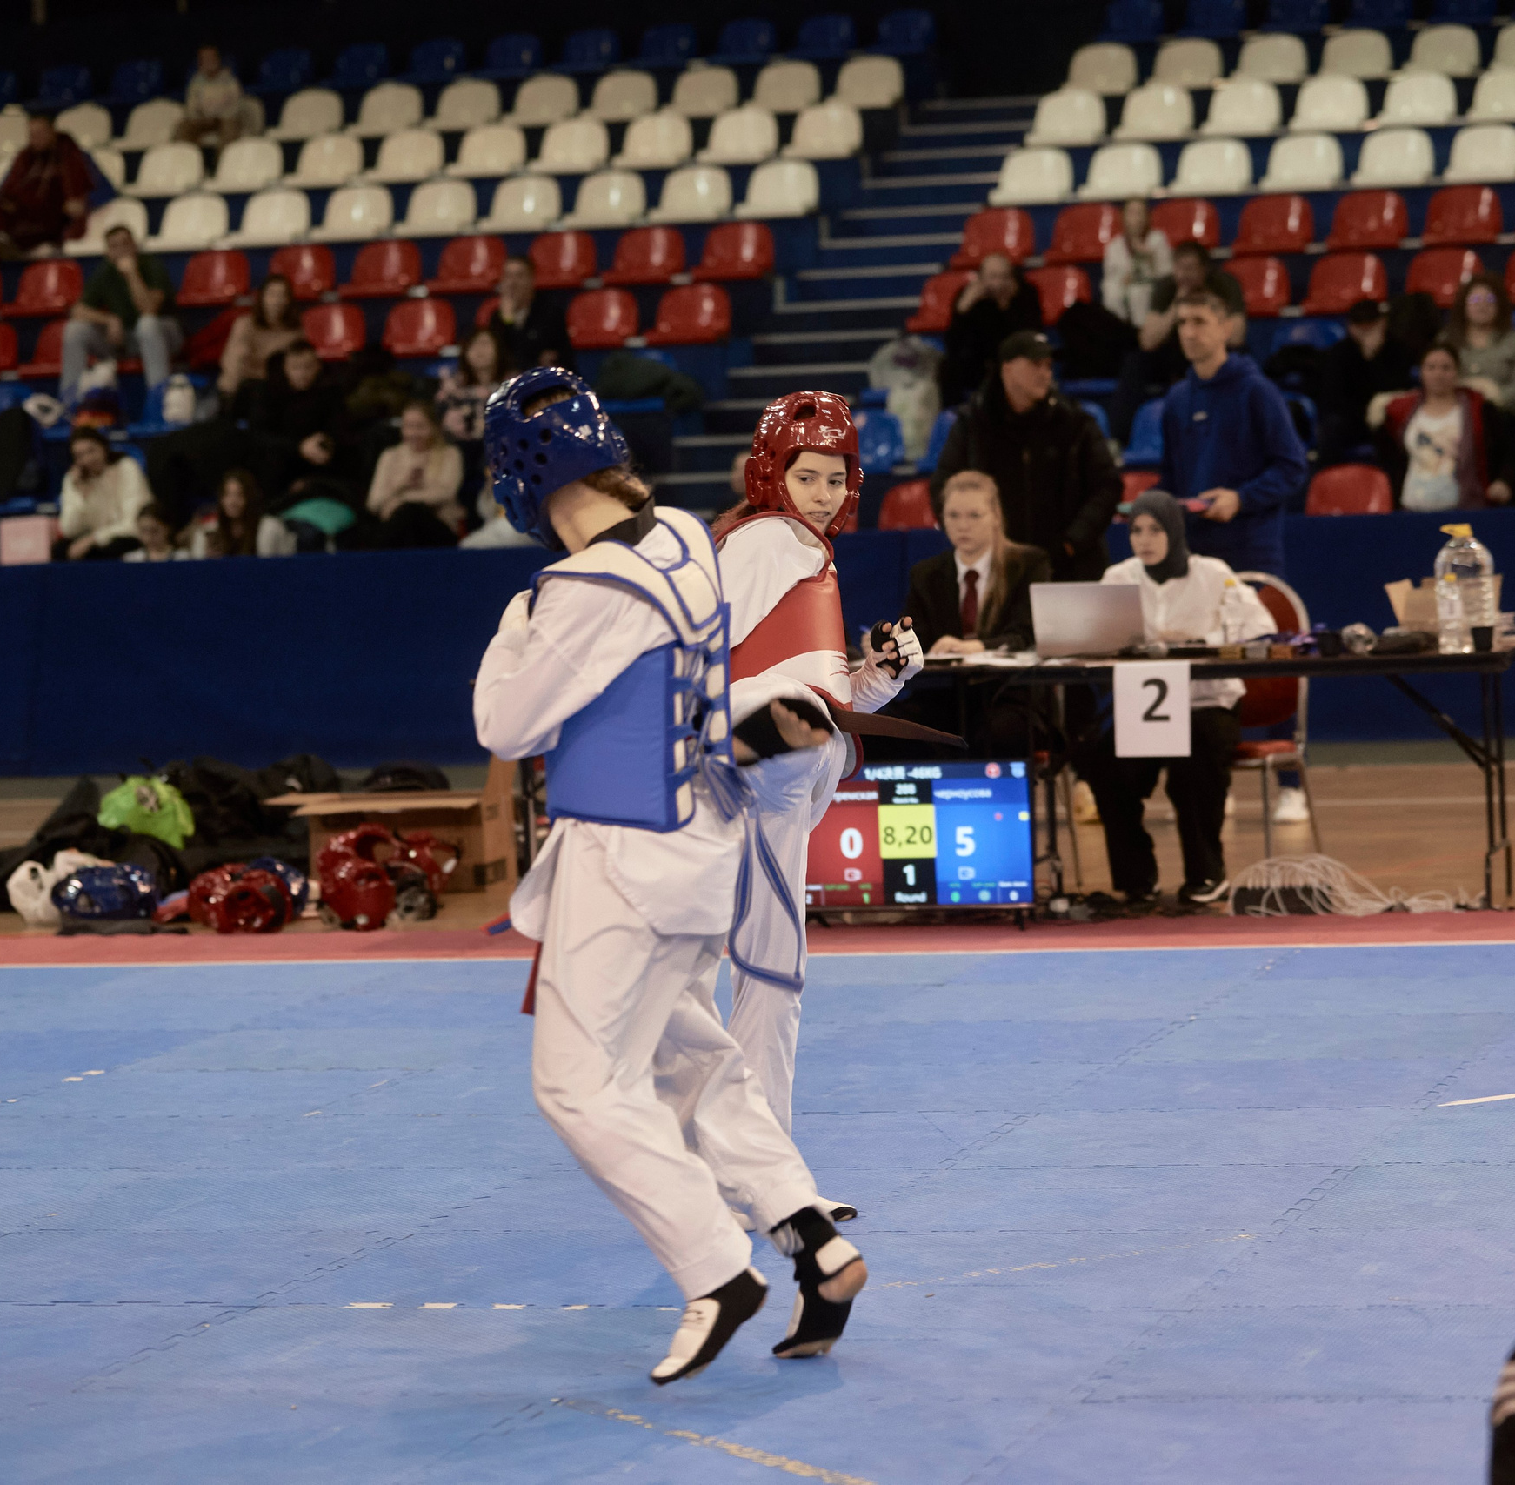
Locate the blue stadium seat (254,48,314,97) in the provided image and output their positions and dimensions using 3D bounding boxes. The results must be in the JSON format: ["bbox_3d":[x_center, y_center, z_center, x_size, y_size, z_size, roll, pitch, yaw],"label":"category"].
[{"bbox_3d":[-3.001,-4.188,34.802,0.390,0.310,0.370,-1,4,16],"label":"blue stadium seat"}]

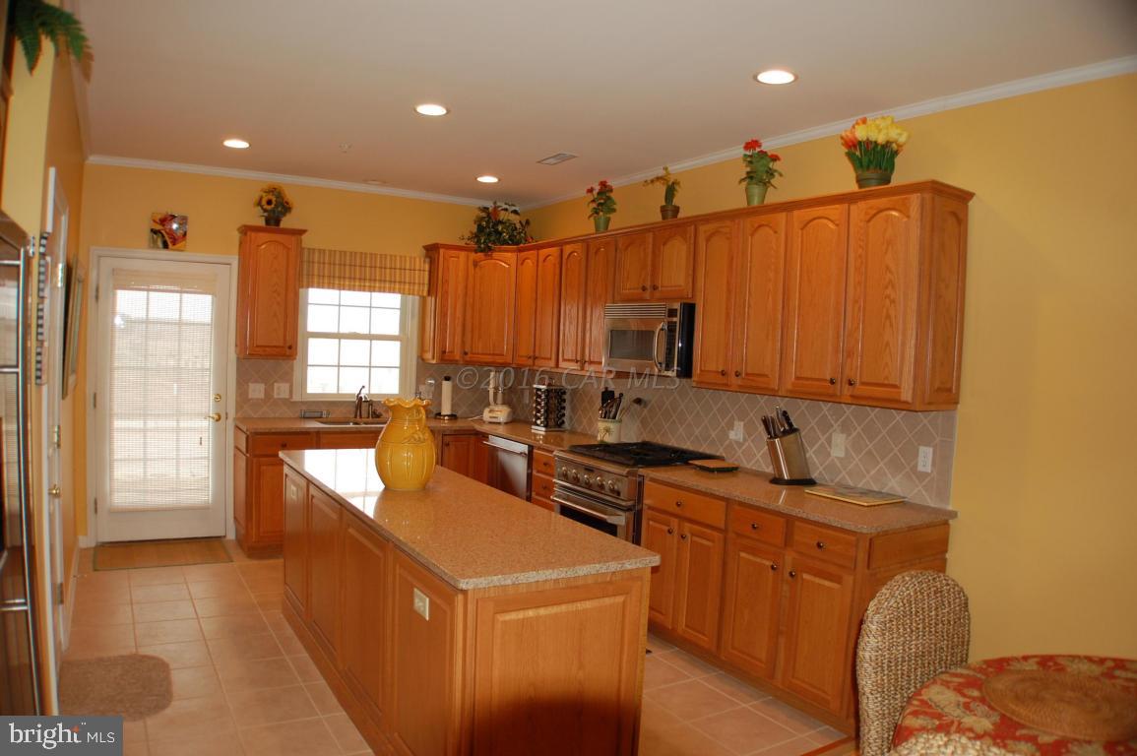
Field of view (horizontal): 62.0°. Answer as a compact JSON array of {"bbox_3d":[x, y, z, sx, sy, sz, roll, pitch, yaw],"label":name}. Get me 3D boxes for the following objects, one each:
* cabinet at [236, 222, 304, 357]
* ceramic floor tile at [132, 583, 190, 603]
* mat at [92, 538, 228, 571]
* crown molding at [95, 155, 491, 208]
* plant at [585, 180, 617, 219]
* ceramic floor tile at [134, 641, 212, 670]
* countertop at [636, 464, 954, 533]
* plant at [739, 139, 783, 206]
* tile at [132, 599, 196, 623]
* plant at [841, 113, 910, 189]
[{"bbox_3d":[-1.884,-0.540,6.000,0.370,0.830,0.340,1,3,-28],"label":"cabinet"},{"bbox_3d":[-2.350,1.244,5.452,0.316,0.012,0.357,1,3,-25],"label":"ceramic floor tile"},{"bbox_3d":[-2.722,1.175,6.346,0.803,0.012,0.693,1,3,-25],"label":"mat"},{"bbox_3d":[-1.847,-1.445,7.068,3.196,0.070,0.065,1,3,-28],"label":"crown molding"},{"bbox_3d":[0.214,-1.180,6.250,0.180,0.250,0.180,1,3,-28],"label":"plant"},{"bbox_3d":[-1.811,1.281,4.362,0.325,0.010,0.345,1,3,-28],"label":"ceramic floor tile"},{"bbox_3d":[1.049,0.557,4.552,0.622,0.040,1.520,0,3,-33],"label":"countertop"},{"bbox_3d":[0.996,-1.058,4.869,0.192,0.345,0.196,2,3,0],"label":"plant"},{"bbox_3d":[-2.209,1.280,5.181,0.315,0.010,0.335,1,3,-28],"label":"tile"},{"bbox_3d":[1.305,-0.955,4.050,0.270,0.330,0.290,1,3,-27],"label":"plant"}]

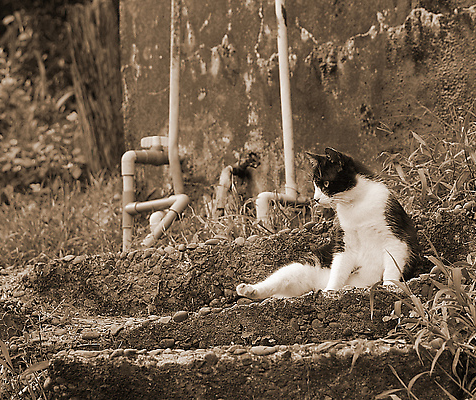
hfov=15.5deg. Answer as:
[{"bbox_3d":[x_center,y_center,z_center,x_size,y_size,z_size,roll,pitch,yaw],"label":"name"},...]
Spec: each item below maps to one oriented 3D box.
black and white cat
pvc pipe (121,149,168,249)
[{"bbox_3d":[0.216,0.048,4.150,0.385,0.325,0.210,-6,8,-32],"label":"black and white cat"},{"bbox_3d":[-0.238,0.001,4.470,0.120,0.260,0.050,-1,7,0],"label":"pvc pipe"}]

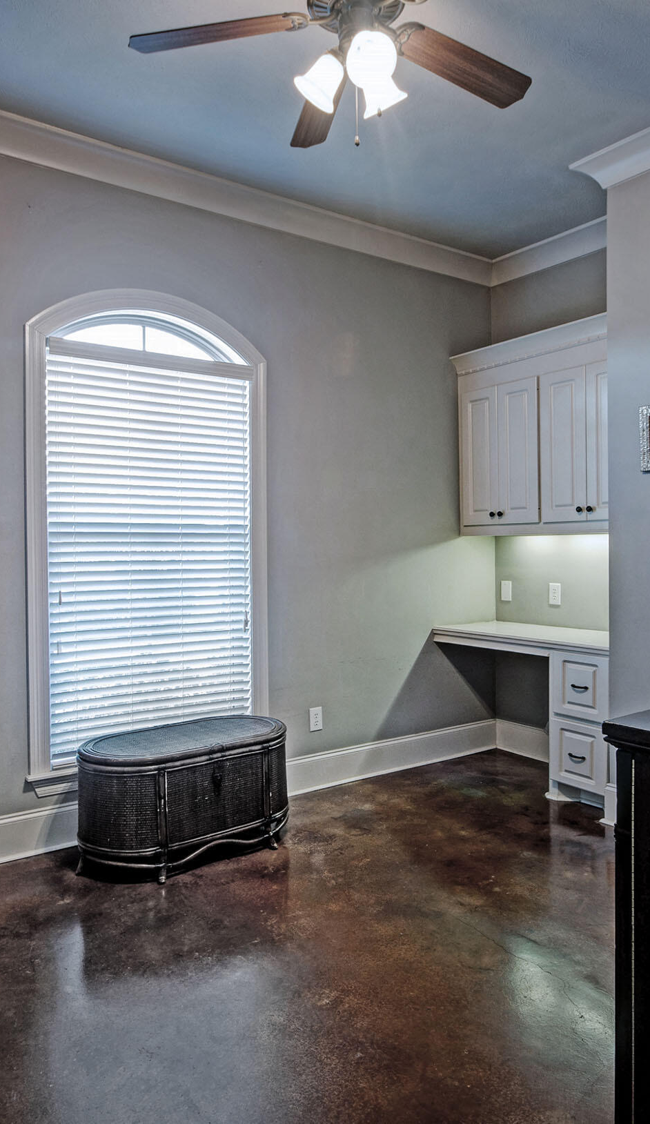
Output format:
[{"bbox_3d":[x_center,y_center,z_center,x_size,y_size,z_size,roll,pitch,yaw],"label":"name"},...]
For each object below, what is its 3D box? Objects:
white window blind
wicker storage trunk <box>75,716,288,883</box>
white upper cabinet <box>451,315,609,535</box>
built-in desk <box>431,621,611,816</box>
[{"bbox_3d":[-0.755,-0.033,3.159,0.925,1.765,0.065,-1,1,-33],"label":"white window blind"},{"bbox_3d":[-0.569,0.968,2.983,0.920,0.460,0.465,-1,1,-33],"label":"wicker storage trunk"},{"bbox_3d":[1.225,-0.664,3.782,0.360,1.035,1.070,-1,1,-39],"label":"white upper cabinet"},{"bbox_3d":[1.174,0.772,3.777,0.515,0.775,1.070,-1,1,-39],"label":"built-in desk"}]

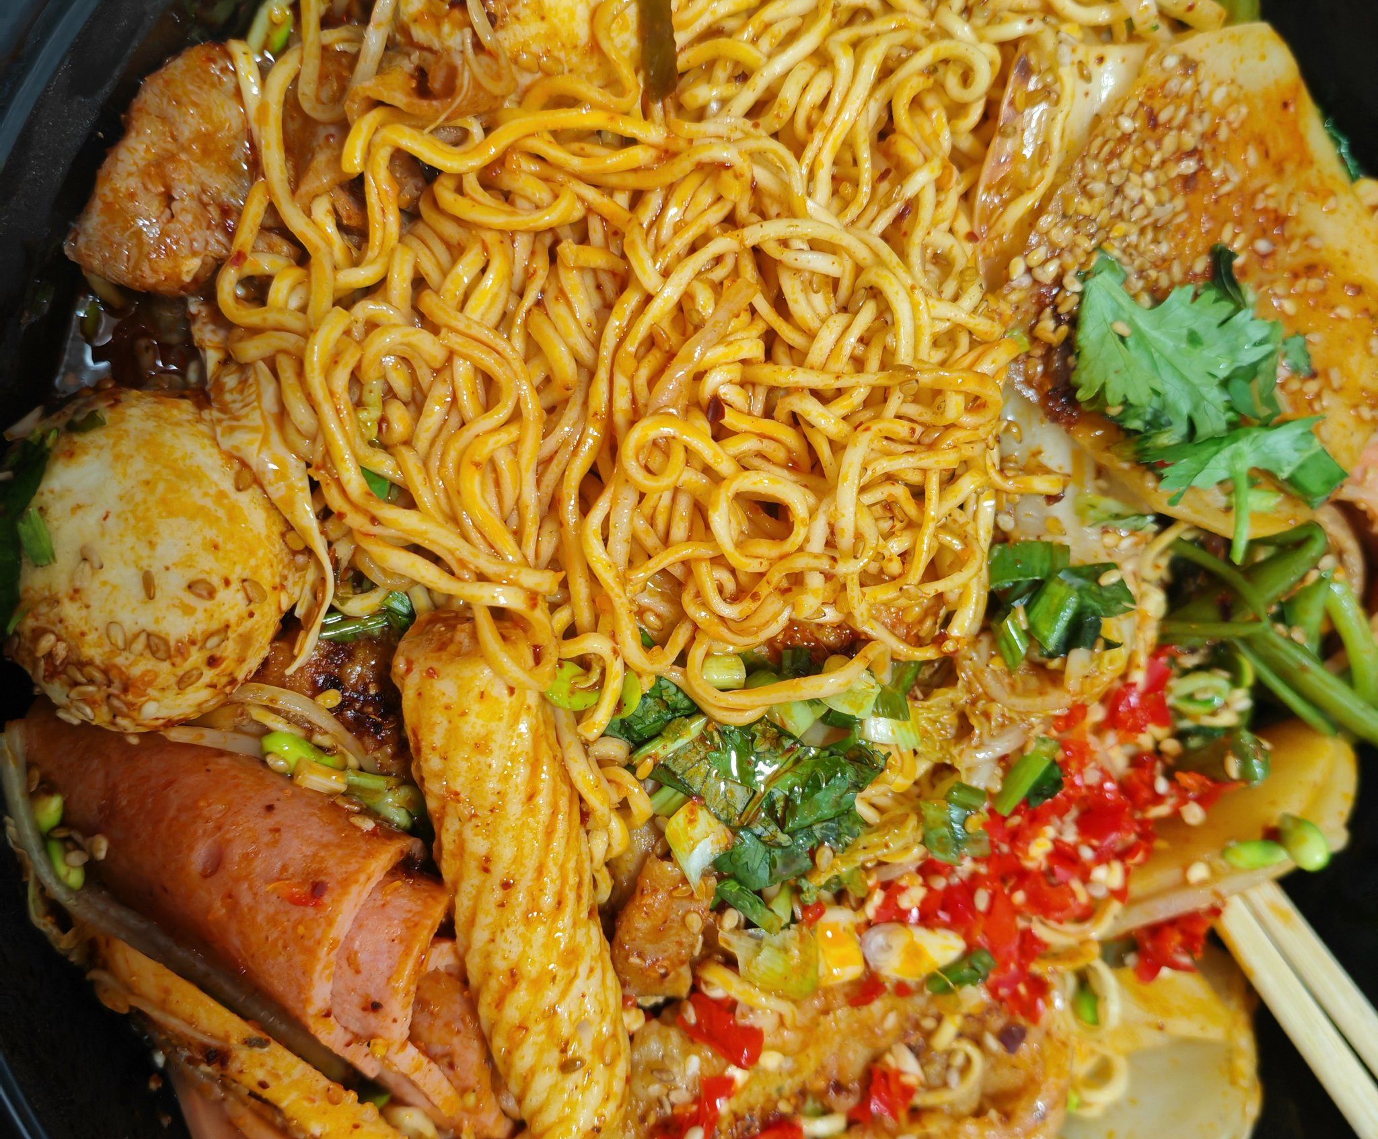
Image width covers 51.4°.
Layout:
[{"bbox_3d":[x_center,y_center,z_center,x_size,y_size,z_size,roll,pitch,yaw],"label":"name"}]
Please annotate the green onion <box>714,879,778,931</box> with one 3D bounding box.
[{"bbox_3d":[0.007,0.044,0.191,0.010,0.004,0.003,43,76,-20],"label":"green onion"}]

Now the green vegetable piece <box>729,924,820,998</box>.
[{"bbox_3d":[0.010,0.047,0.172,0.010,0.005,0.007,20,85,-23],"label":"green vegetable piece"}]

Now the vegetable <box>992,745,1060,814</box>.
[{"bbox_3d":[0.048,0.030,0.205,0.011,0.005,0.006,-44,108,-16],"label":"vegetable"}]

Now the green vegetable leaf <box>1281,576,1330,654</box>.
[{"bbox_3d":[0.093,0.007,0.216,0.006,0.006,0.013,11,89,-21],"label":"green vegetable leaf"}]

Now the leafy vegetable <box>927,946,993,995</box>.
[{"bbox_3d":[0.035,0.051,0.183,0.009,0.004,0.004,-21,101,-22],"label":"leafy vegetable"}]

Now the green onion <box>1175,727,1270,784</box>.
[{"bbox_3d":[0.080,0.028,0.219,0.017,0.006,0.008,8,89,-24],"label":"green onion"}]

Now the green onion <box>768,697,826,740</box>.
[{"bbox_3d":[0.013,0.018,0.173,0.007,0.004,0.004,28,82,-23],"label":"green onion"}]

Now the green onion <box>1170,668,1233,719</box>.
[{"bbox_3d":[0.076,0.019,0.216,0.011,0.005,0.006,-1,93,-24],"label":"green onion"}]

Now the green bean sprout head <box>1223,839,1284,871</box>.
[{"bbox_3d":[0.078,0.039,0.198,0.009,0.004,0.004,1,92,-24],"label":"green bean sprout head"}]

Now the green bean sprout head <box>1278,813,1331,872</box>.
[{"bbox_3d":[0.087,0.039,0.202,0.005,0.005,0.008,-47,109,-15],"label":"green bean sprout head"}]

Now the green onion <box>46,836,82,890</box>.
[{"bbox_3d":[-0.070,0.033,0.161,0.002,0.004,0.006,-24,102,-21],"label":"green onion"}]

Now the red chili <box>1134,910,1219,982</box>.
[{"bbox_3d":[0.073,0.056,0.214,0.013,0.006,0.011,-19,99,-19],"label":"red chili"}]

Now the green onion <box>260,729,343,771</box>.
[{"bbox_3d":[-0.055,0.026,0.206,0.012,0.005,0.006,18,85,2],"label":"green onion"}]

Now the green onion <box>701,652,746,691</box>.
[{"bbox_3d":[0.004,0.013,0.189,0.006,0.004,0.004,5,91,-24],"label":"green onion"}]

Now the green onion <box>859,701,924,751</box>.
[{"bbox_3d":[0.027,0.022,0.194,0.009,0.004,0.005,22,85,-21],"label":"green onion"}]

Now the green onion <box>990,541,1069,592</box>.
[{"bbox_3d":[0.044,-0.001,0.184,0.011,0.005,0.006,0,93,-24],"label":"green onion"}]

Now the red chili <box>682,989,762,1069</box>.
[{"bbox_3d":[0.004,0.061,0.191,0.013,0.004,0.005,40,77,-20],"label":"red chili"}]

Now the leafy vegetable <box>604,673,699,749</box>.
[{"bbox_3d":[-0.004,0.016,0.165,0.011,0.004,0.007,-33,105,-19],"label":"leafy vegetable"}]

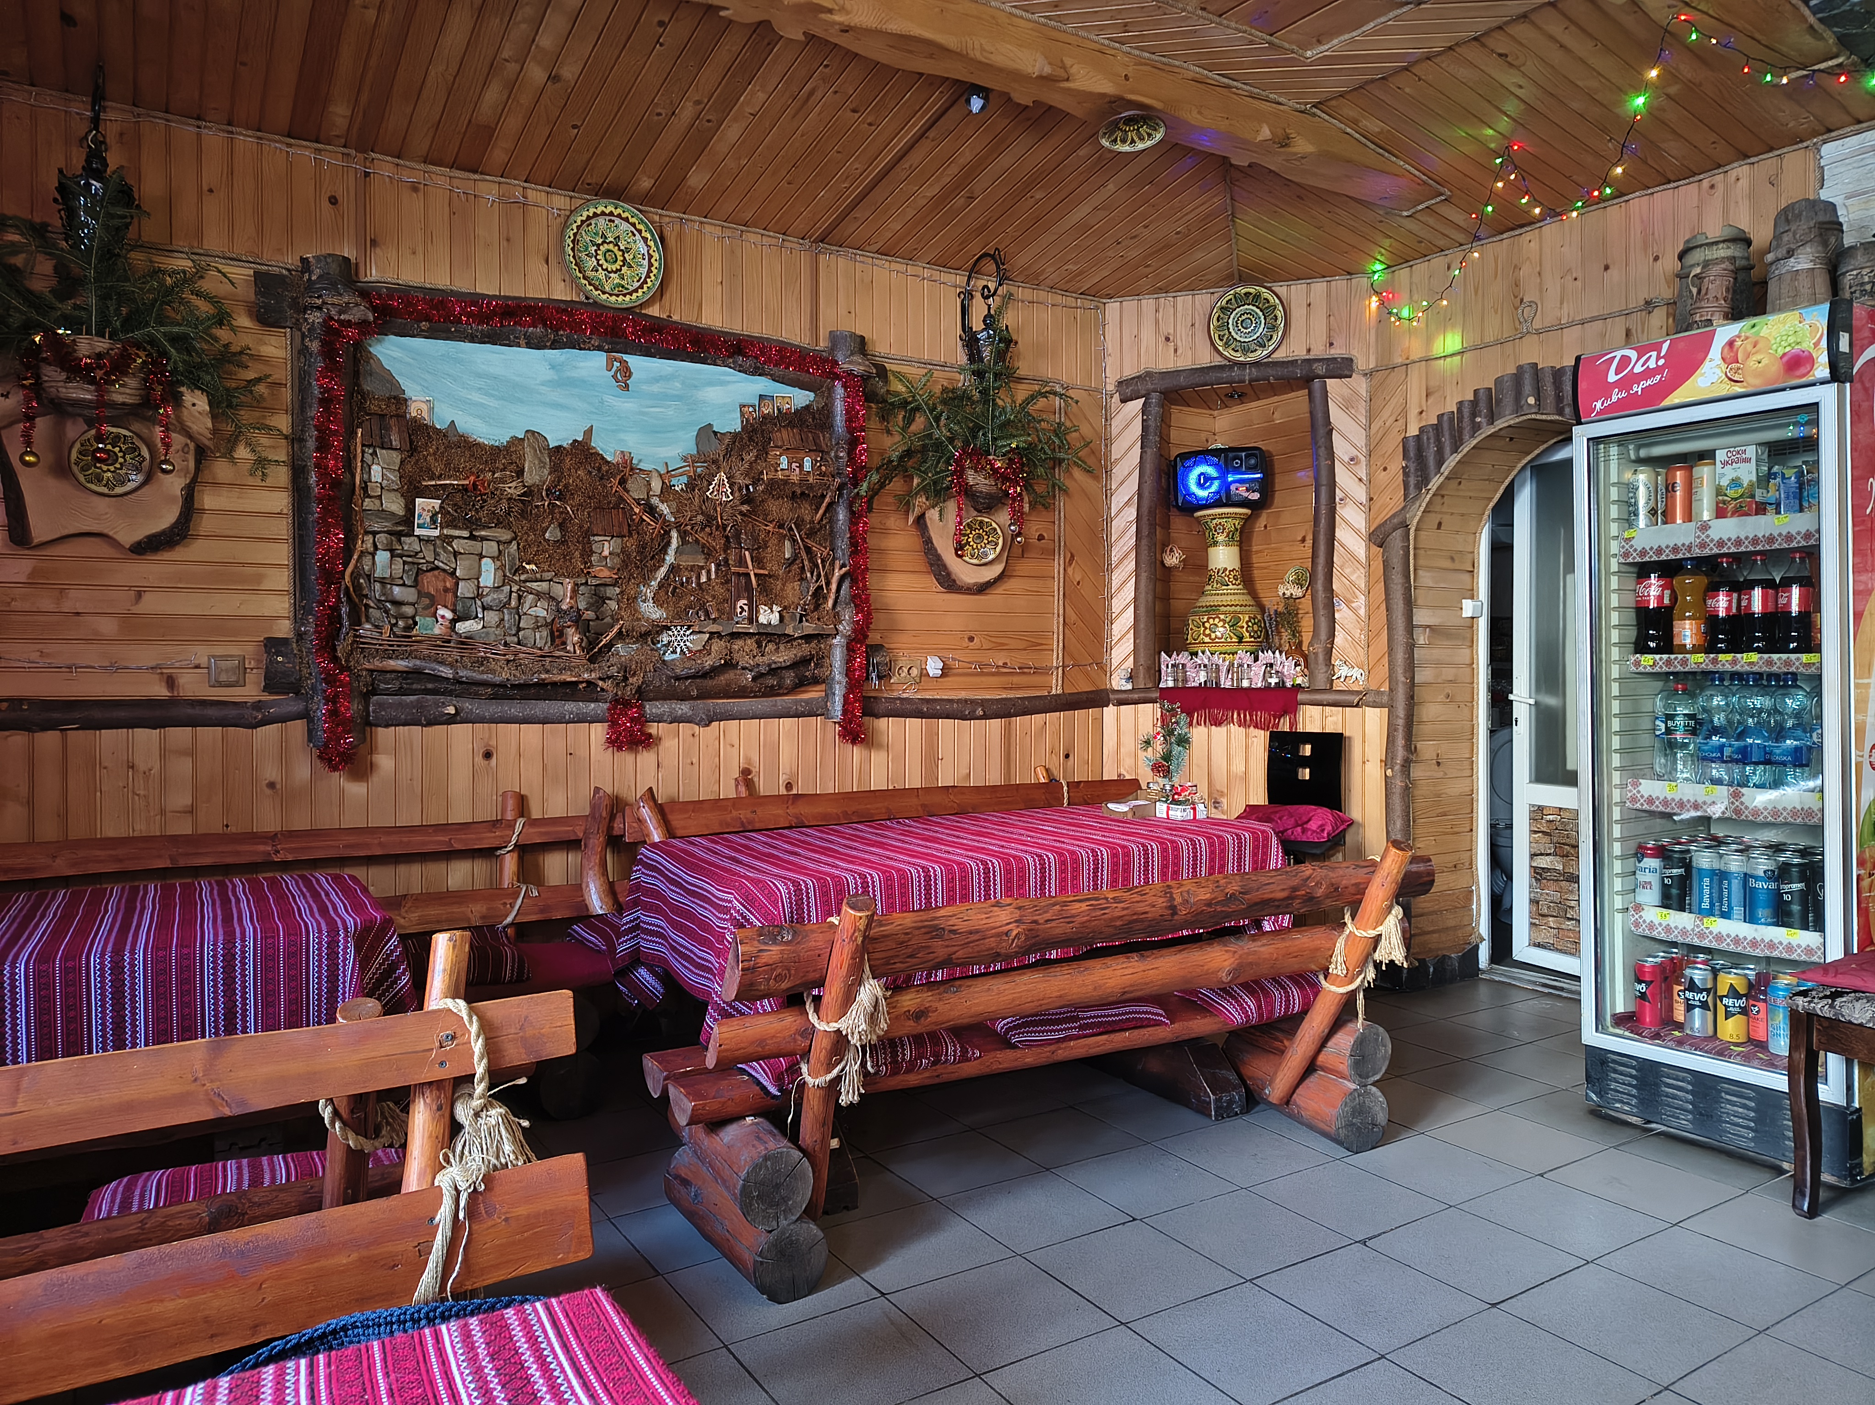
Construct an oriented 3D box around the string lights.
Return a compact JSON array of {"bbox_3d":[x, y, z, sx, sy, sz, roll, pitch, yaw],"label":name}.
[{"bbox_3d":[1.684,-1.436,3.670,0.740,0.360,1.660,-1,3,-33],"label":"string lights"}]

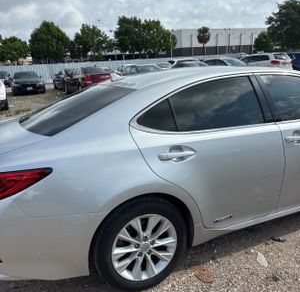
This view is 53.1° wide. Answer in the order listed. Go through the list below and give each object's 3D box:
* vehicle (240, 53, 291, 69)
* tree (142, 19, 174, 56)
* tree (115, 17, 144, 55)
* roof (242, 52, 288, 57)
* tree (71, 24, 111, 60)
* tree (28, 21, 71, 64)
[{"bbox_3d":[7.999,-5.819,21.857,1.910,1.760,4.790,-9,17,-21],"label":"vehicle"},{"bbox_3d":[1.462,-15.148,45.640,5.010,7.710,5.010,-3,15,0],"label":"tree"},{"bbox_3d":[-2.704,-15.103,45.562,5.200,8.430,5.200,-4,15,0],"label":"tree"},{"bbox_3d":[8.231,-6.382,21.031,1.550,0.280,3.000,-9,17,-21],"label":"roof"},{"bbox_3d":[-8.766,-14.157,45.077,6.000,7.600,6.000,-4,15,0],"label":"tree"},{"bbox_3d":[-13.745,-13.582,42.734,5.830,7.830,5.830,-3,15,0],"label":"tree"}]

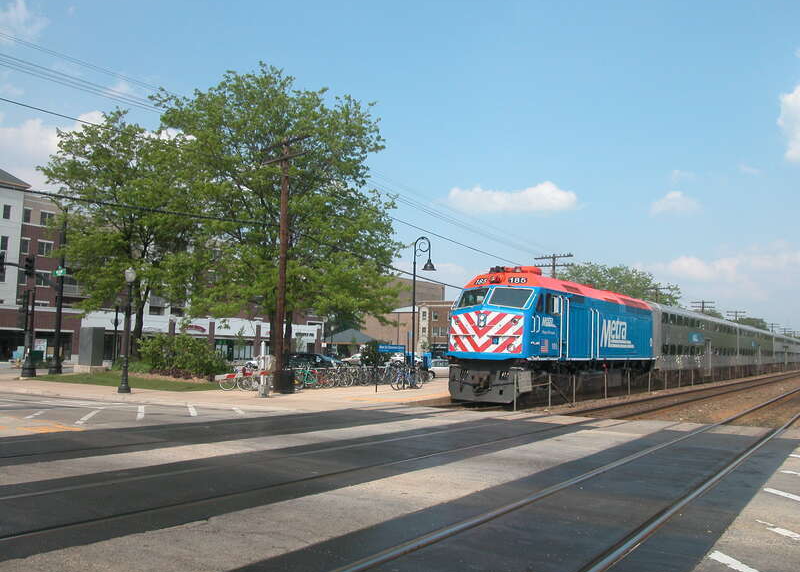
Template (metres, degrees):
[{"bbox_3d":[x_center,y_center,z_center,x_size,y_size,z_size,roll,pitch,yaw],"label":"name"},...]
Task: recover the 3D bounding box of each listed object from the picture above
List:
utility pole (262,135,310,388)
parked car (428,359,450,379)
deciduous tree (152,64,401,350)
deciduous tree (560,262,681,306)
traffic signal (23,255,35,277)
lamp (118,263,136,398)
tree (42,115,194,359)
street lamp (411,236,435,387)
[{"bbox_3d":[-4.880,-1.022,27.051,2.400,10.768,0.360,-3,-7,36],"label":"utility pole"},{"bbox_3d":[3.732,5.646,44.830,4.600,1.440,1.780,0,-6,12],"label":"parked car"},{"bbox_3d":[-6.122,-3.553,35.336,12.300,17.348,12.000,1,-6,0],"label":"deciduous tree"},{"bbox_3d":[25.366,3.690,74.686,12.500,12.463,12.500,1,-6,0],"label":"deciduous tree"},{"bbox_3d":[-20.749,-1.119,36.200,0.420,1.170,0.420,-2,-7,30],"label":"traffic signal"},{"bbox_3d":[-10.055,1.634,23.998,0.460,4.636,0.460,1,-6,0],"label":"lamp"},{"bbox_3d":[-16.843,-2.842,40.399,9.400,16.411,9.400,1,-6,0],"label":"tree"},{"bbox_3d":[1.095,1.215,31.112,1.300,7.288,0.650,-1,-6,25],"label":"street lamp"}]

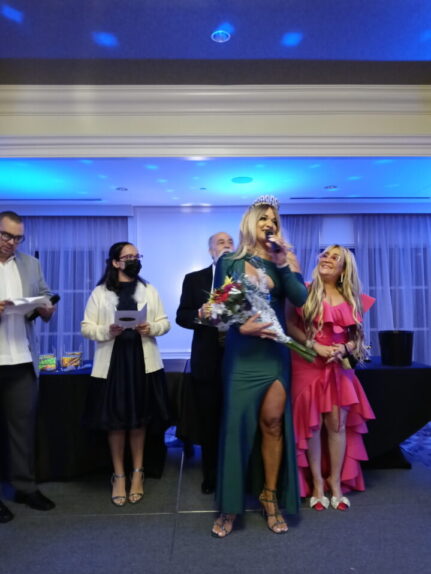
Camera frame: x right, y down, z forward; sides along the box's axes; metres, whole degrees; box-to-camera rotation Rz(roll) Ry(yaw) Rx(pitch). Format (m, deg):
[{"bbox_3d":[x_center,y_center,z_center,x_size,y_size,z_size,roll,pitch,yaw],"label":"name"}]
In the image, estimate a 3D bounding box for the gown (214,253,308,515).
[{"bbox_3d":[0.256,0.543,2.640,0.500,1.480,0.400,0,-1,-10],"label":"gown"}]

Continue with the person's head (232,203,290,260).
[{"bbox_3d":[0.263,-0.318,2.660,0.280,0.320,0.240,1,-1,-22],"label":"person's head"}]

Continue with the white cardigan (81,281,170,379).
[{"bbox_3d":[-0.563,0.269,2.940,0.540,0.610,0.310,0,-1,-3],"label":"white cardigan"}]

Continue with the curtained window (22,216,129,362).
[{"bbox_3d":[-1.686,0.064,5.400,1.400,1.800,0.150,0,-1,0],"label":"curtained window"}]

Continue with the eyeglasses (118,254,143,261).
[{"bbox_3d":[-0.534,-0.184,2.900,0.140,0.042,0.130,1,-2,-40],"label":"eyeglasses"}]

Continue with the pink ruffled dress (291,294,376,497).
[{"bbox_3d":[0.751,0.694,2.970,0.540,1.270,0.460,0,-1,8],"label":"pink ruffled dress"}]

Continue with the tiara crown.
[{"bbox_3d":[0.282,-0.482,2.620,0.160,0.075,0.130,1,-1,-24],"label":"tiara crown"}]

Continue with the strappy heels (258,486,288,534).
[{"bbox_3d":[0.326,1.245,2.610,0.100,0.205,0.225,0,-1,-16],"label":"strappy heels"}]

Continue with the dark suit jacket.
[{"bbox_3d":[0.027,0.238,3.120,0.570,0.790,0.320,0,-1,-8],"label":"dark suit jacket"}]

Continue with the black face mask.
[{"bbox_3d":[-0.519,-0.115,2.890,0.135,0.120,0.090,1,-2,-40],"label":"black face mask"}]

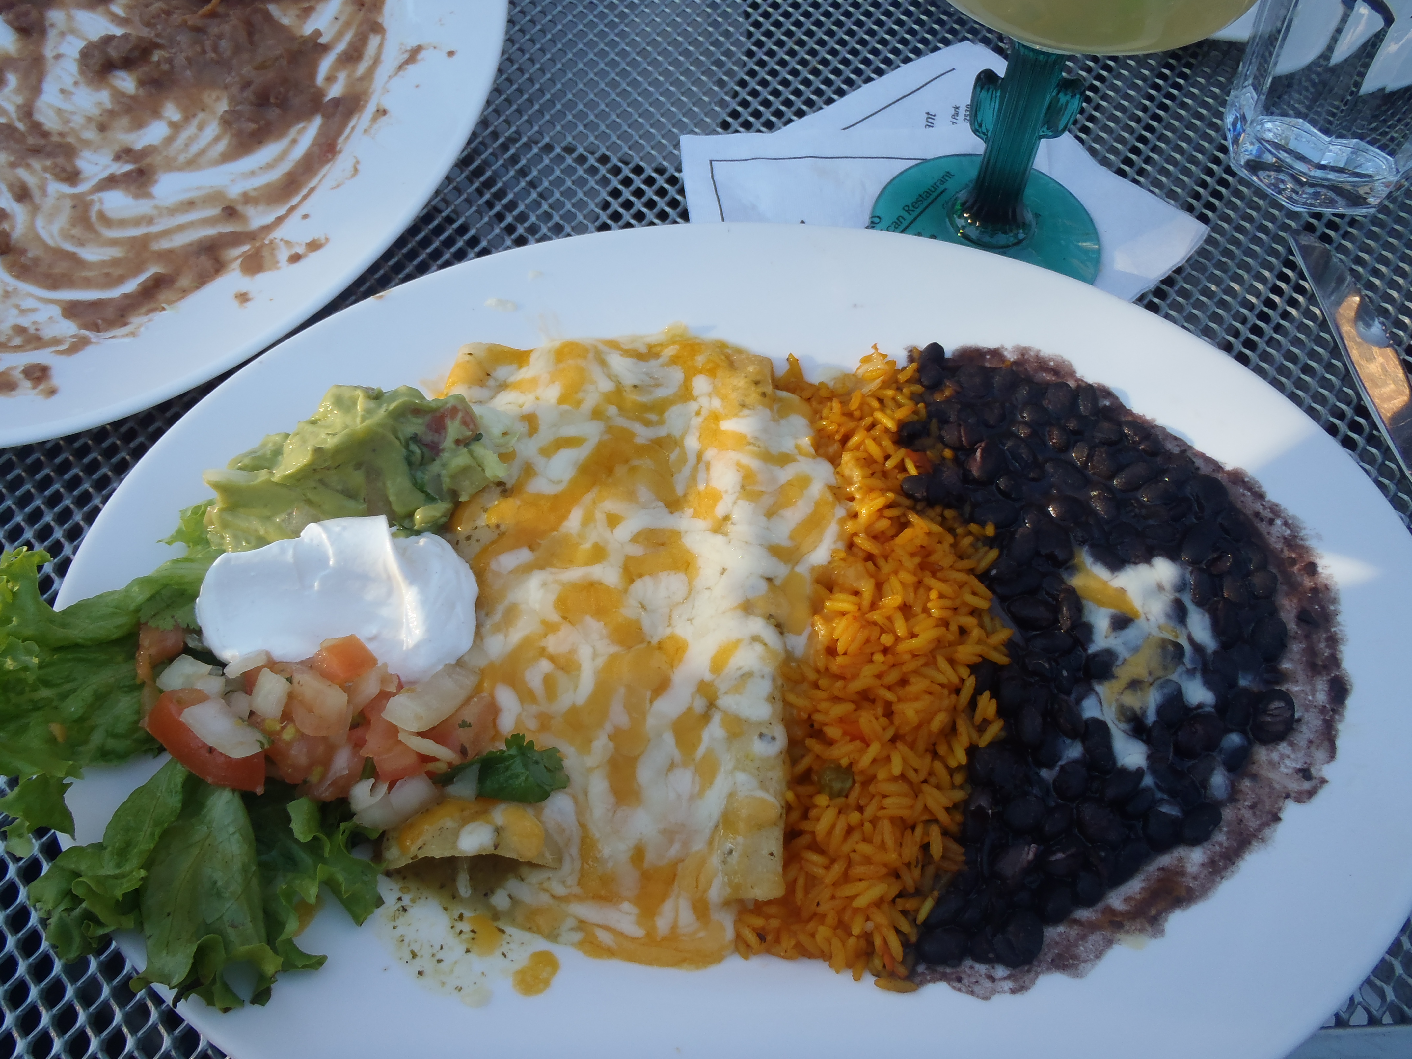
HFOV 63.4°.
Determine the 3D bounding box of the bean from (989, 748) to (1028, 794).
[{"bbox_3d":[0.074,0.059,0.281,0.010,0.008,0.012,-13,61,-9],"label":"bean"}]

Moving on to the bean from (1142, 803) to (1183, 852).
[{"bbox_3d":[0.109,0.071,0.272,0.009,0.008,0.012,11,60,5],"label":"bean"}]

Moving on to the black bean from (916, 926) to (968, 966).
[{"bbox_3d":[0.055,0.097,0.265,0.012,0.007,0.008,-7,60,-5],"label":"black bean"}]

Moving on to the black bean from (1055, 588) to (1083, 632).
[{"bbox_3d":[0.095,0.021,0.298,0.007,0.008,0.013,3,60,1],"label":"black bean"}]

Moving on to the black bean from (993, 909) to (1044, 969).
[{"bbox_3d":[0.072,0.094,0.263,0.011,0.009,0.014,37,66,18],"label":"black bean"}]

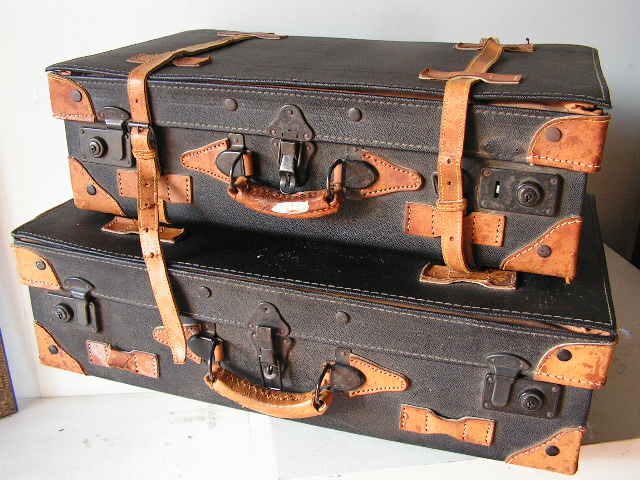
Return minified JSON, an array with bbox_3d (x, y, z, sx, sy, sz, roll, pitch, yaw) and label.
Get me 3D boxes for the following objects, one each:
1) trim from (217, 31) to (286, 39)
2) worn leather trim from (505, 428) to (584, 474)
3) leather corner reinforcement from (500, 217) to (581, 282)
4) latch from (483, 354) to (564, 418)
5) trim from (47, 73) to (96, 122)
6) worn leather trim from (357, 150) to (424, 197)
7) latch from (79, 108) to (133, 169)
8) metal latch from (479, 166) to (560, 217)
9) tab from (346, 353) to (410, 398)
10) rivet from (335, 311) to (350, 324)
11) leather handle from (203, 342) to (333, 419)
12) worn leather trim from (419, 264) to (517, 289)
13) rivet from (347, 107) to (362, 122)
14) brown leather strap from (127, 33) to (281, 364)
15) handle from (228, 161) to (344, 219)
[{"bbox_3d":[-0.109,-0.328,1.050,0.115,0.009,0.037,8,26,17],"label":"trim"},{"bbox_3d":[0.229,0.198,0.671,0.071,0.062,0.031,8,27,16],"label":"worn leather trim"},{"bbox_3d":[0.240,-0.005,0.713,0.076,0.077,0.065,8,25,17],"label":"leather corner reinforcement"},{"bbox_3d":[0.200,0.148,0.656,0.078,0.068,0.018,8,25,16],"label":"latch"},{"bbox_3d":[-0.283,-0.167,0.778,0.058,0.056,0.032,8,27,18],"label":"trim"},{"bbox_3d":[0.070,-0.065,0.702,0.078,0.056,0.006,8,26,17],"label":"worn leather trim"},{"bbox_3d":[-0.252,-0.117,0.768,0.068,0.067,0.018,8,27,18],"label":"latch"},{"bbox_3d":[0.188,-0.042,0.631,0.075,0.042,0.018,8,27,18],"label":"metal latch"},{"bbox_3d":[0.059,0.151,0.712,0.077,0.058,0.009,8,25,16],"label":"tab"},{"bbox_3d":[0.024,0.081,0.695,0.016,0.017,0.006,8,25,16],"label":"rivet"},{"bbox_3d":[-0.058,0.155,0.723,0.147,0.054,0.047,8,26,16],"label":"leather handle"},{"bbox_3d":[0.156,0.037,0.695,0.097,0.009,0.040,8,25,16],"label":"worn leather trim"},{"bbox_3d":[0.035,-0.127,0.678,0.015,0.015,0.005,8,26,17],"label":"rivet"},{"bbox_3d":[-0.142,-0.097,0.933,0.127,0.327,0.469,8,25,17],"label":"brown leather strap"},{"bbox_3d":[-0.038,-0.059,0.715,0.132,0.051,0.045,8,26,17],"label":"handle"}]

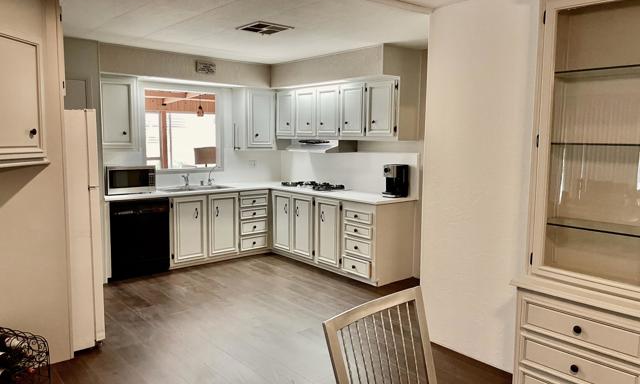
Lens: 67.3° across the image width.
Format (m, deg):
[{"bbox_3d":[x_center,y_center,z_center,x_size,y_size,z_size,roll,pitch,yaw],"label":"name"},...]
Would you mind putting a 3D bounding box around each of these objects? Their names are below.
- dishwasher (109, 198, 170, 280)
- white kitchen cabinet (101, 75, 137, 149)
[{"bbox_3d":[-2.061,0.473,5.287,0.606,0.845,0.586,-5,8,-40],"label":"dishwasher"},{"bbox_3d":[-2.225,-0.836,5.152,0.439,0.768,0.353,-5,8,-40],"label":"white kitchen cabinet"}]

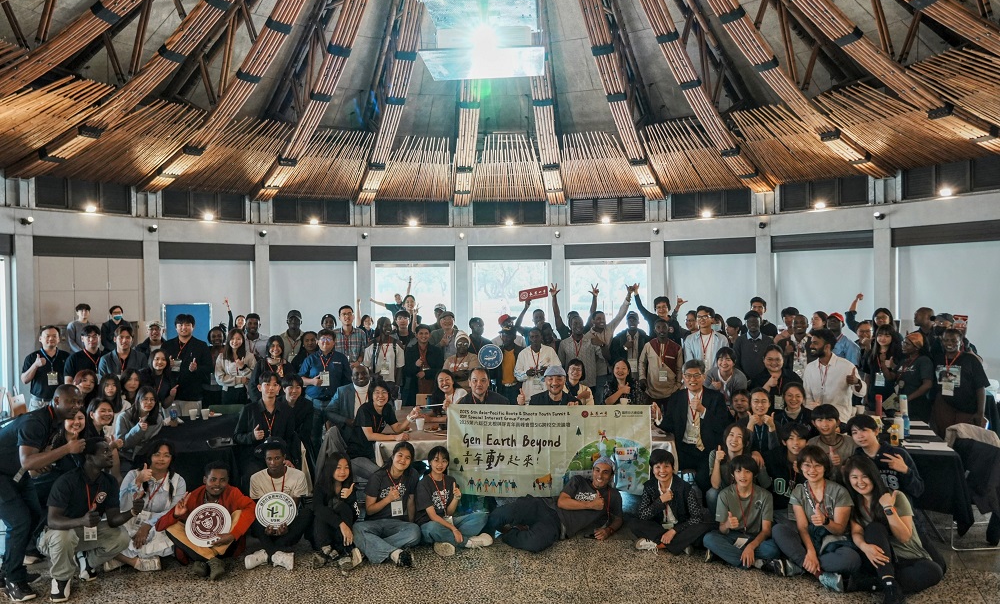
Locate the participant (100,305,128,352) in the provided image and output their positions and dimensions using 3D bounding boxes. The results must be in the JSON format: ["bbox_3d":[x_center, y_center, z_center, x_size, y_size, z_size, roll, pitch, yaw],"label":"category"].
[{"bbox_3d":[-5.657,0.946,9.800,0.480,1.774,0.330,-1,1,-25],"label":"participant"}]

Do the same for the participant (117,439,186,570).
[{"bbox_3d":[-2.658,1.479,5.030,0.600,0.839,0.740,-1,1,-22],"label":"participant"}]

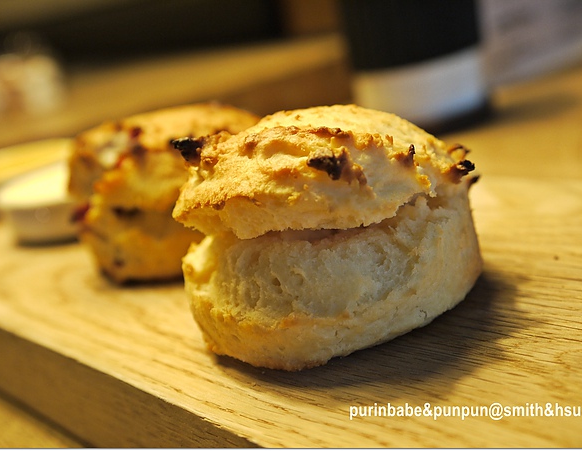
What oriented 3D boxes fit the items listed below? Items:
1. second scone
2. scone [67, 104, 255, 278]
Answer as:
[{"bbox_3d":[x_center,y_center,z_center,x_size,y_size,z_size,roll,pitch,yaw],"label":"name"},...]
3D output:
[{"bbox_3d":[0.007,-0.005,0.174,0.071,0.045,0.071,-10,17,0],"label":"second scone"},{"bbox_3d":[-0.037,-0.016,0.239,0.070,0.045,0.070,-10,17,0],"label":"scone"}]

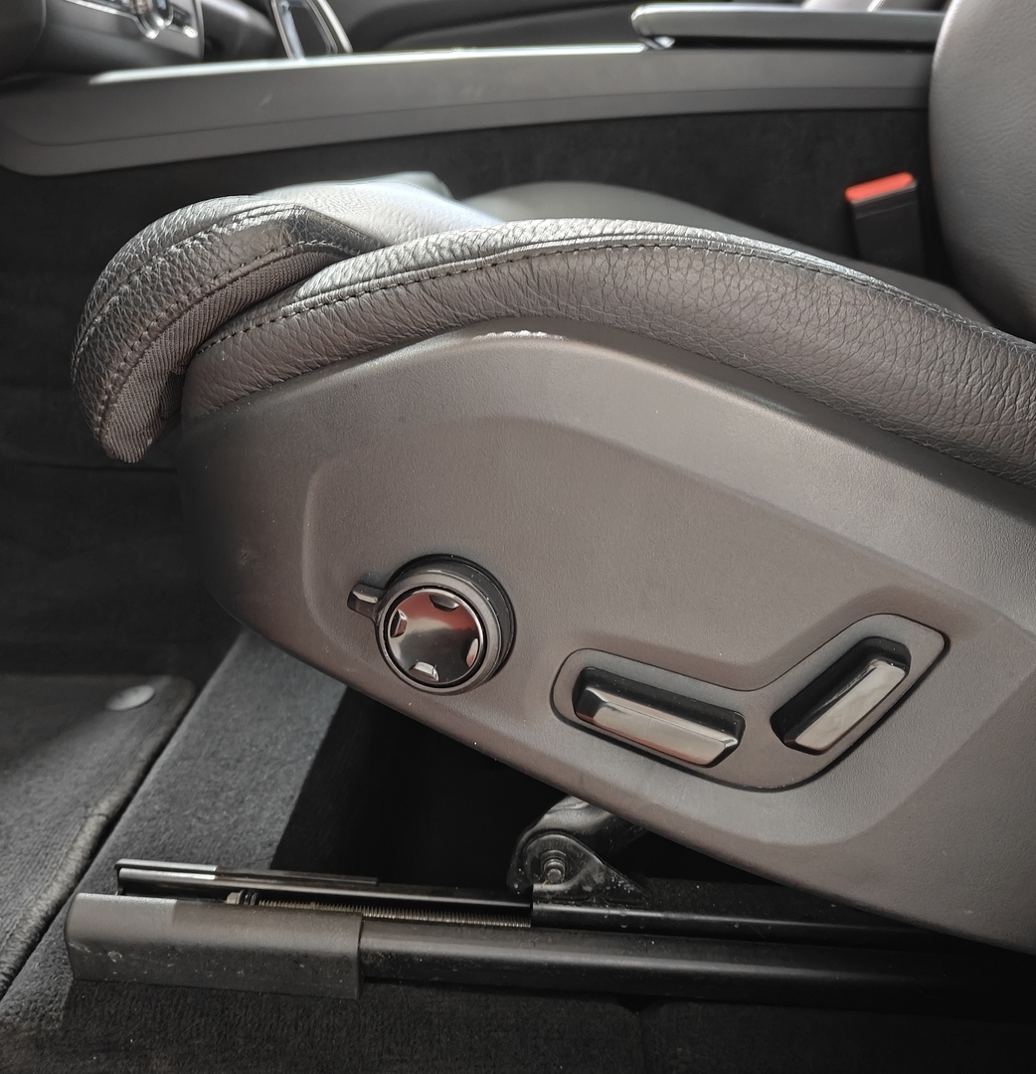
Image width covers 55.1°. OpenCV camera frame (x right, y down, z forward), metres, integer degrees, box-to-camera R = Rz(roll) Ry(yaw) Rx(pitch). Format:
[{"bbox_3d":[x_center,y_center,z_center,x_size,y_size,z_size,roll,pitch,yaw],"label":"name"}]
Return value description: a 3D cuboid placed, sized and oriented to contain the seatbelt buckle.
[{"bbox_3d":[0.294,-0.239,0.793,0.050,0.082,0.028,-11,36,14],"label":"seatbelt buckle"}]

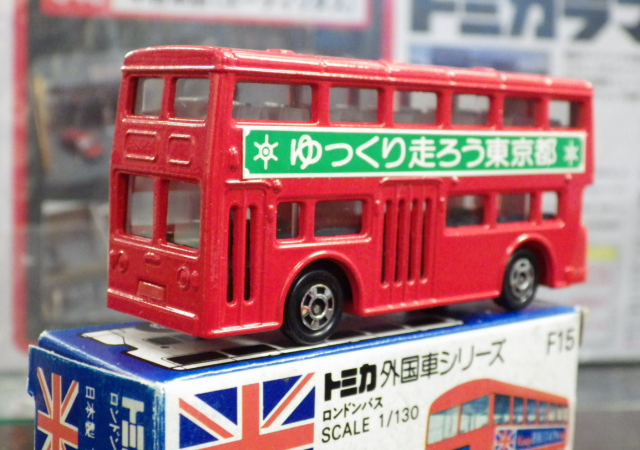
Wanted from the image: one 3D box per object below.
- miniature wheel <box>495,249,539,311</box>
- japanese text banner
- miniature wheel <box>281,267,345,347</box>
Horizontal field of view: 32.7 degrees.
[{"bbox_3d":[0.028,0.008,0.161,0.009,0.009,0.003,-4,9,-42],"label":"miniature wheel"},{"bbox_3d":[0.016,-0.010,0.144,0.066,0.006,0.001,-4,9,-42],"label":"japanese text banner"},{"bbox_3d":[-0.001,0.010,0.134,0.009,0.009,0.003,-4,9,-42],"label":"miniature wheel"}]

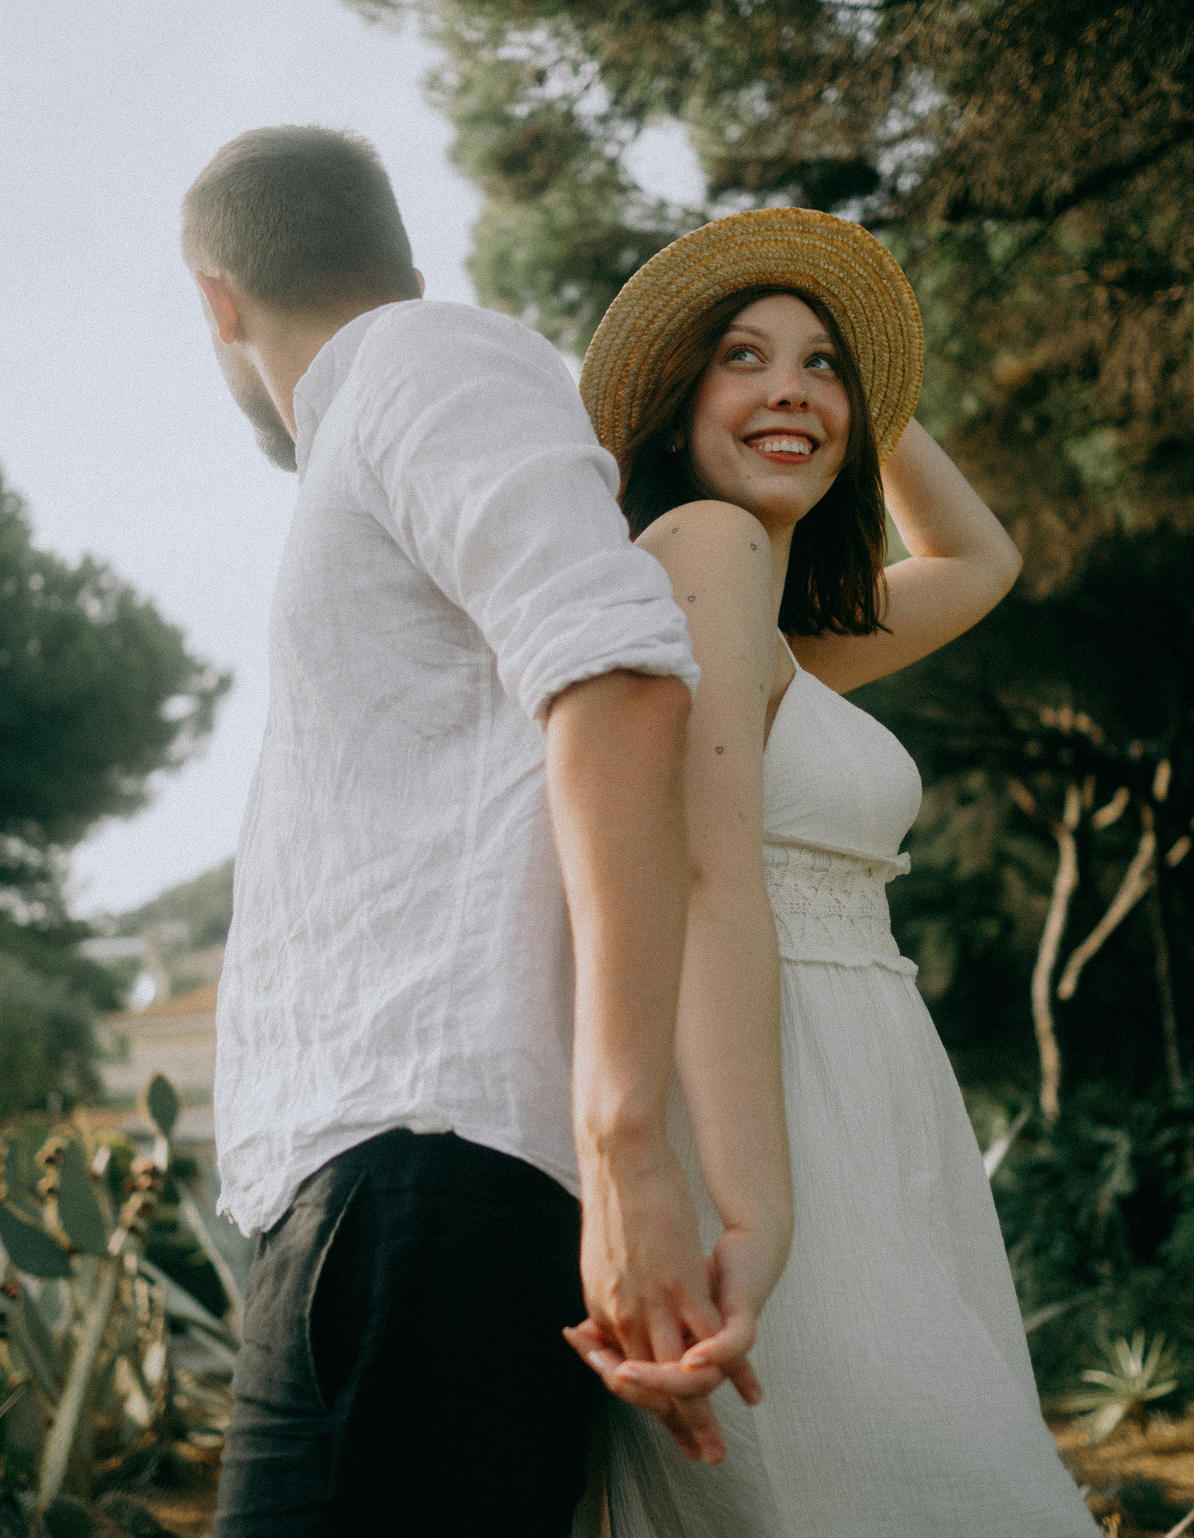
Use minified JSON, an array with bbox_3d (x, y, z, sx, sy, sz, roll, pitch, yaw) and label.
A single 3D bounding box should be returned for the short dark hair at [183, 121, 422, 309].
[{"bbox_3d":[-0.231,-0.419,1.360,0.172,0.162,0.200,7,-14,-31],"label":"short dark hair"}]

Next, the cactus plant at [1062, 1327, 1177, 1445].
[{"bbox_3d":[1.619,1.912,5.400,0.370,0.310,0.370,0,-12,0],"label":"cactus plant"}]

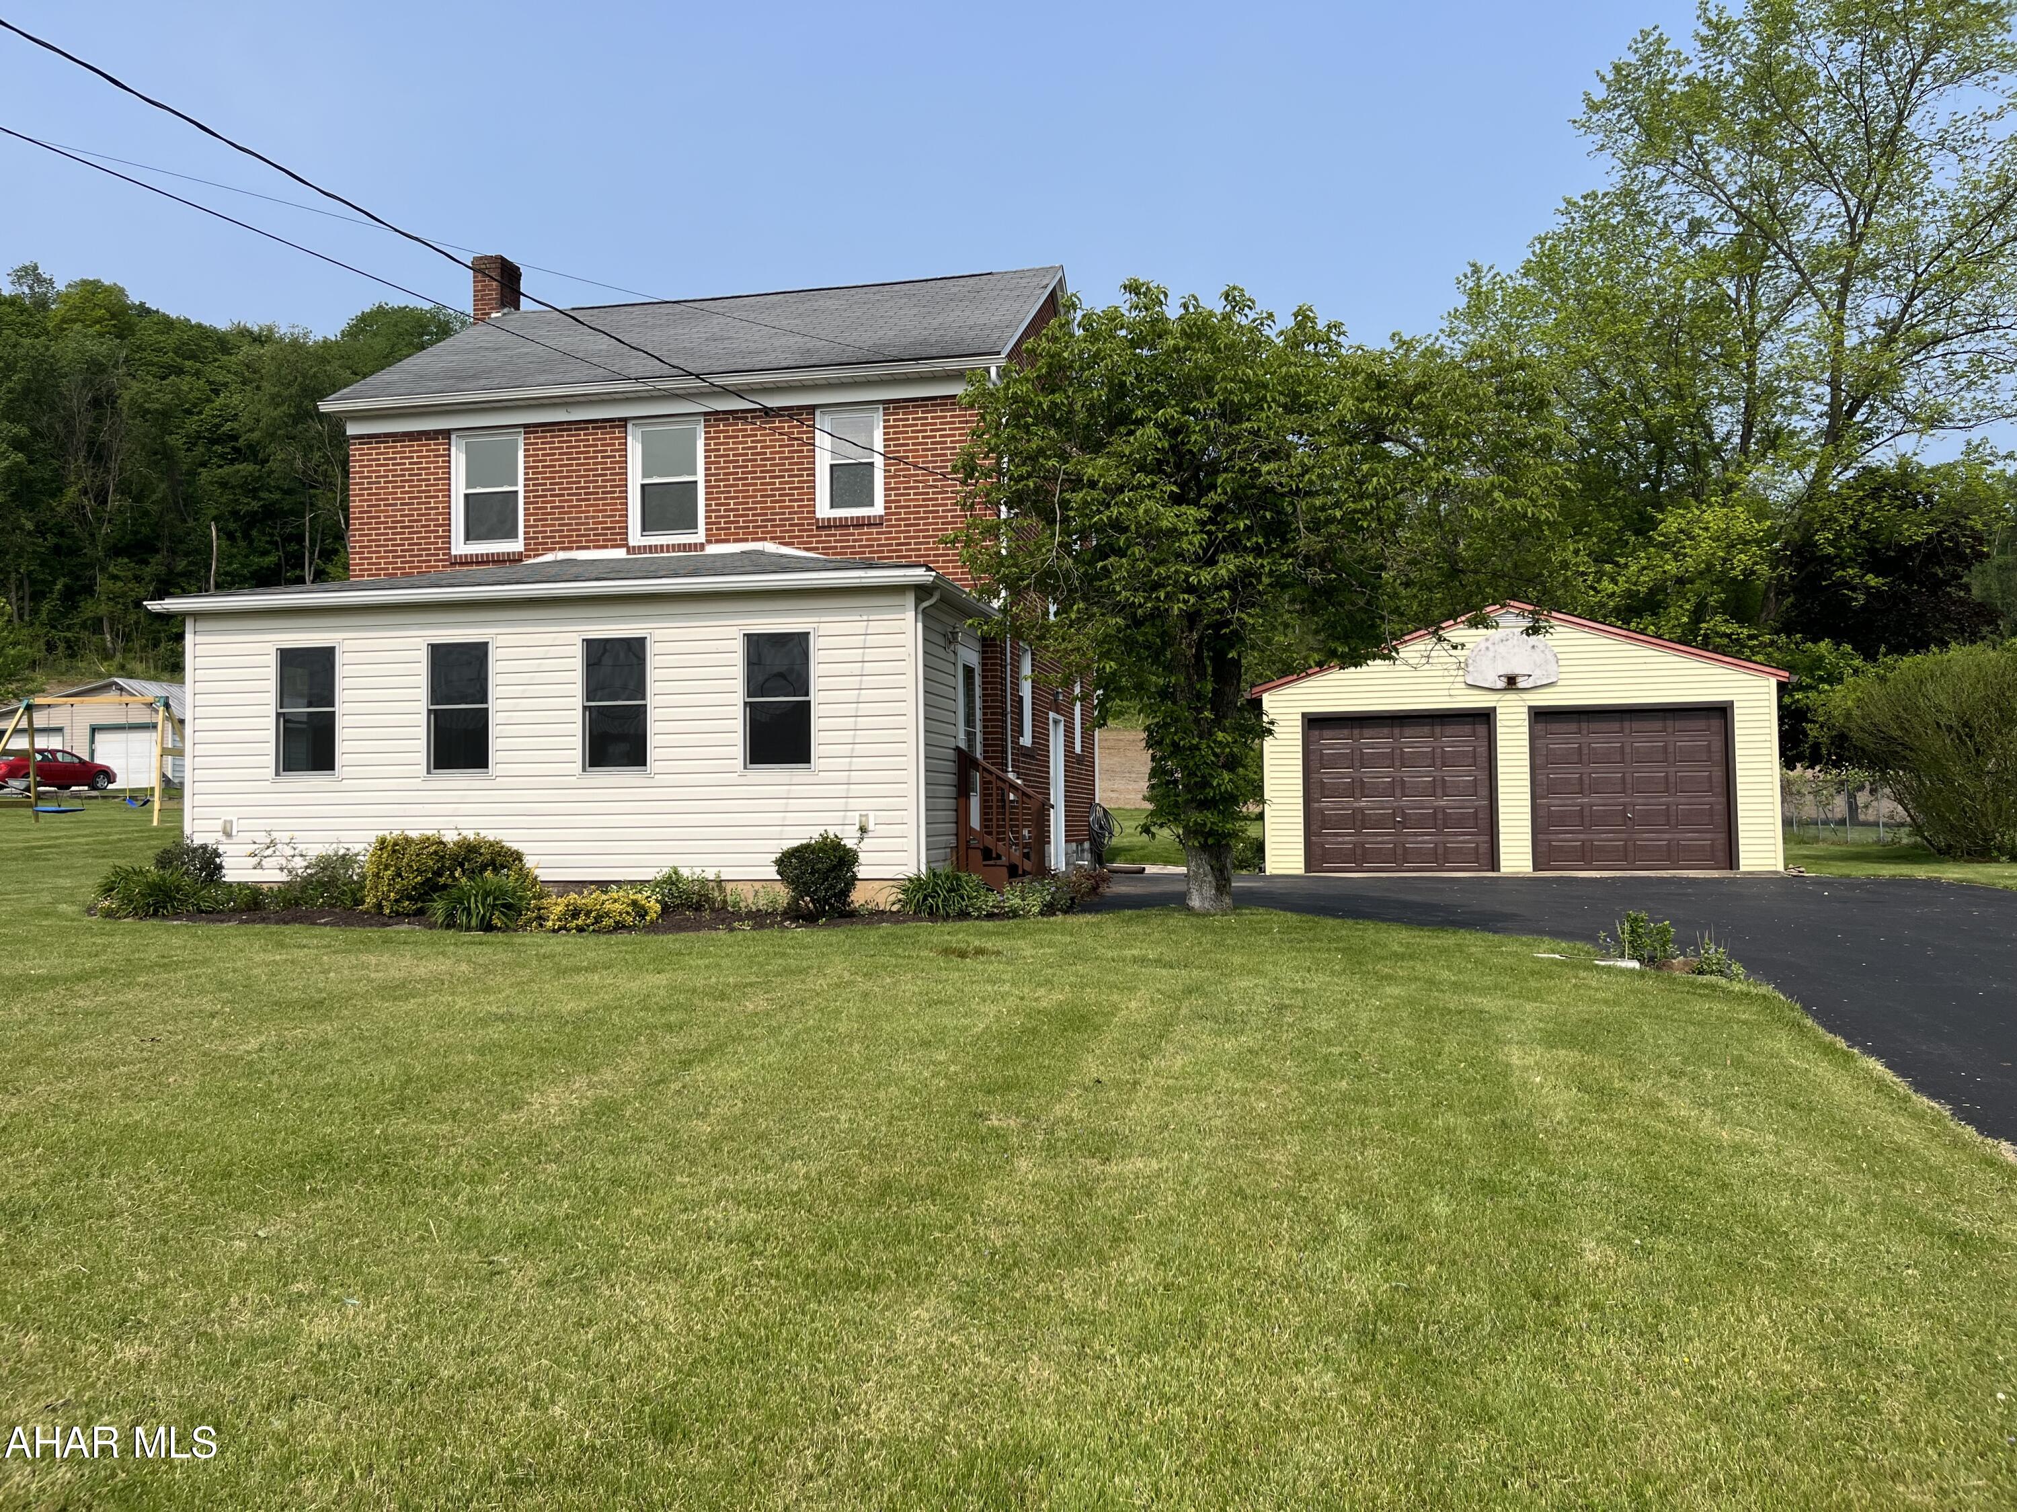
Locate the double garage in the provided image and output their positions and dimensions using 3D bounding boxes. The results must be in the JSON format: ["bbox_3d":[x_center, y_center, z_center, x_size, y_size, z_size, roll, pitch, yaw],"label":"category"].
[{"bbox_3d":[8.609,-0.144,26.510,7.699,4.130,7.700,-1,-2,15],"label":"double garage"}]

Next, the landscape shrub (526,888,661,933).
[{"bbox_3d":[-3.659,1.352,13.350,1.223,0.369,0.800,-1,-2,11],"label":"landscape shrub"}]

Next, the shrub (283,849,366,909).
[{"bbox_3d":[-6.602,1.182,14.650,0.756,0.573,0.650,-1,-2,11],"label":"shrub"}]

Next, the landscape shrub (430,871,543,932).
[{"bbox_3d":[-4.626,1.277,13.450,0.968,0.511,0.850,-1,-2,11],"label":"landscape shrub"}]

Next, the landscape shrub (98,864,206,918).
[{"bbox_3d":[-8.141,1.281,14.400,1.020,0.499,0.850,-1,-2,10],"label":"landscape shrub"}]

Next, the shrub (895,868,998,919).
[{"bbox_3d":[-0.559,1.230,13.600,0.942,0.423,0.800,-1,-2,11],"label":"shrub"}]

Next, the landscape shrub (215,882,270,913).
[{"bbox_3d":[-7.305,1.345,14.450,0.526,0.295,0.450,-1,-2,10],"label":"landscape shrub"}]

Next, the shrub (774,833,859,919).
[{"bbox_3d":[-1.668,1.050,13.200,0.741,0.727,0.720,-1,-2,10],"label":"shrub"}]

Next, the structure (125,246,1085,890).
[{"bbox_3d":[-3.556,-2.562,20.013,8.300,8.430,11.700,-1,-2,10],"label":"structure"}]

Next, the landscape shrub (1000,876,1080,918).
[{"bbox_3d":[0.270,1.203,13.000,0.690,0.358,0.600,-1,-2,10],"label":"landscape shrub"}]

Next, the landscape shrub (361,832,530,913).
[{"bbox_3d":[-5.157,1.073,13.850,1.420,0.734,0.950,-1,-2,10],"label":"landscape shrub"}]

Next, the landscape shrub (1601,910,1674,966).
[{"bbox_3d":[4.281,1.232,10.300,0.469,0.363,0.400,-1,-2,11],"label":"landscape shrub"}]

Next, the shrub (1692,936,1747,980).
[{"bbox_3d":[4.548,1.292,9.700,0.321,0.263,0.300,-1,-2,11],"label":"shrub"}]

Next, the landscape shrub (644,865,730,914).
[{"bbox_3d":[-2.939,1.219,13.850,0.803,0.425,0.600,-1,-2,11],"label":"landscape shrub"}]

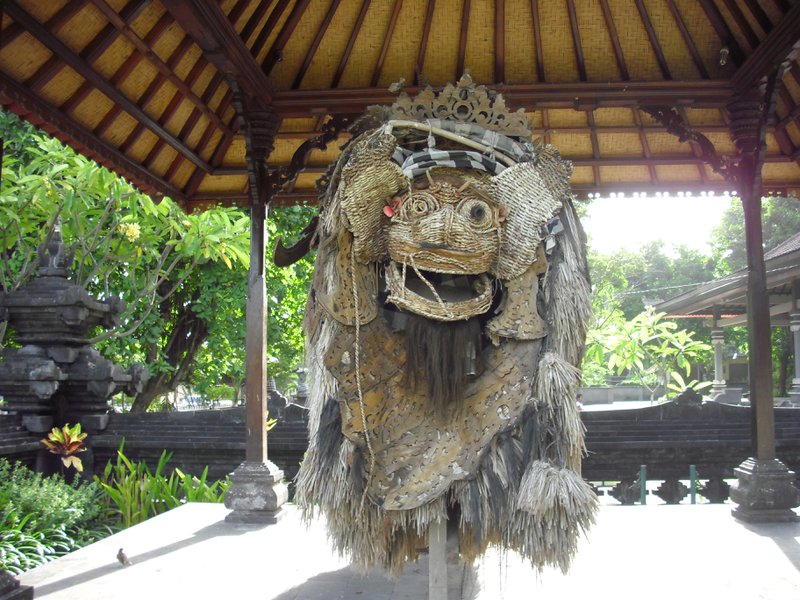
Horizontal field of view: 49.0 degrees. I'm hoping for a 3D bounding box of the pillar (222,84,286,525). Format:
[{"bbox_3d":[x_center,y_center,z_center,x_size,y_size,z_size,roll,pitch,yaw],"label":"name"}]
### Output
[{"bbox_3d":[-1.229,0.058,7.601,0.427,3.597,0.427,-1,-5,4],"label":"pillar"}]

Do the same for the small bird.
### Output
[{"bbox_3d":[-1.745,1.623,5.562,0.125,0.112,0.067,-4,-6,35],"label":"small bird"}]

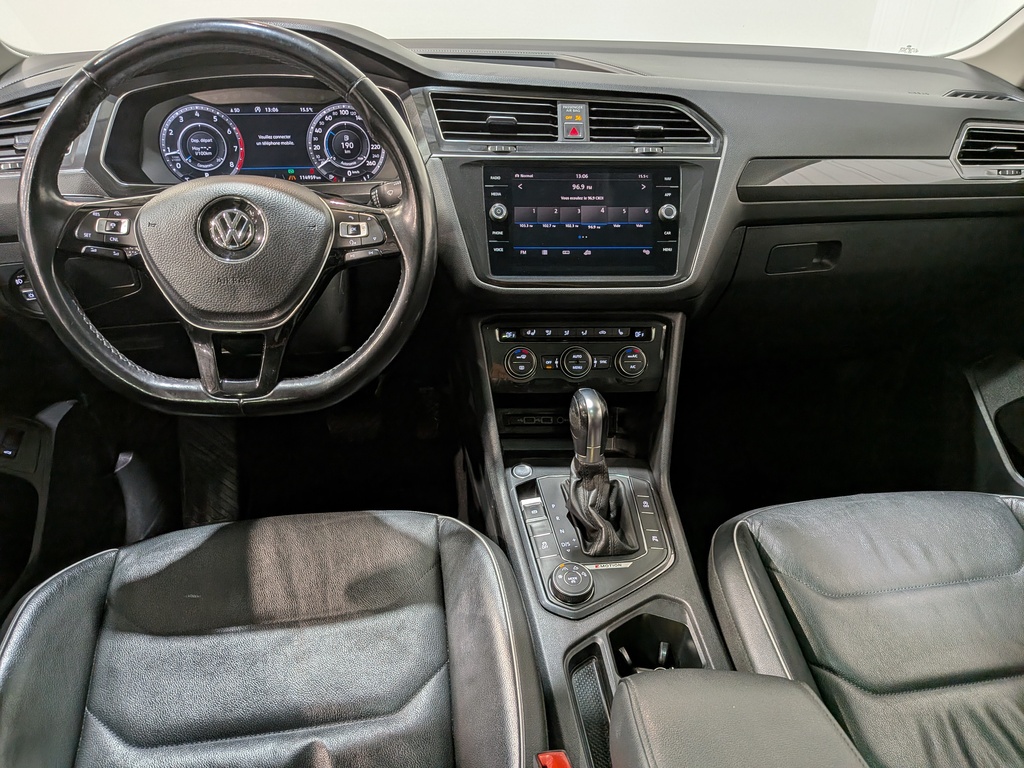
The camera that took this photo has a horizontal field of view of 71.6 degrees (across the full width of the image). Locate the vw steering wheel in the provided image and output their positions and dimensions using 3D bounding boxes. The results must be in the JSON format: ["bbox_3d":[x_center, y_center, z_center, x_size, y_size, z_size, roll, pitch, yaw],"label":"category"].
[{"bbox_3d":[-0.256,-0.149,0.671,0.370,0.354,0.088,-1,7,-5],"label":"vw steering wheel"}]

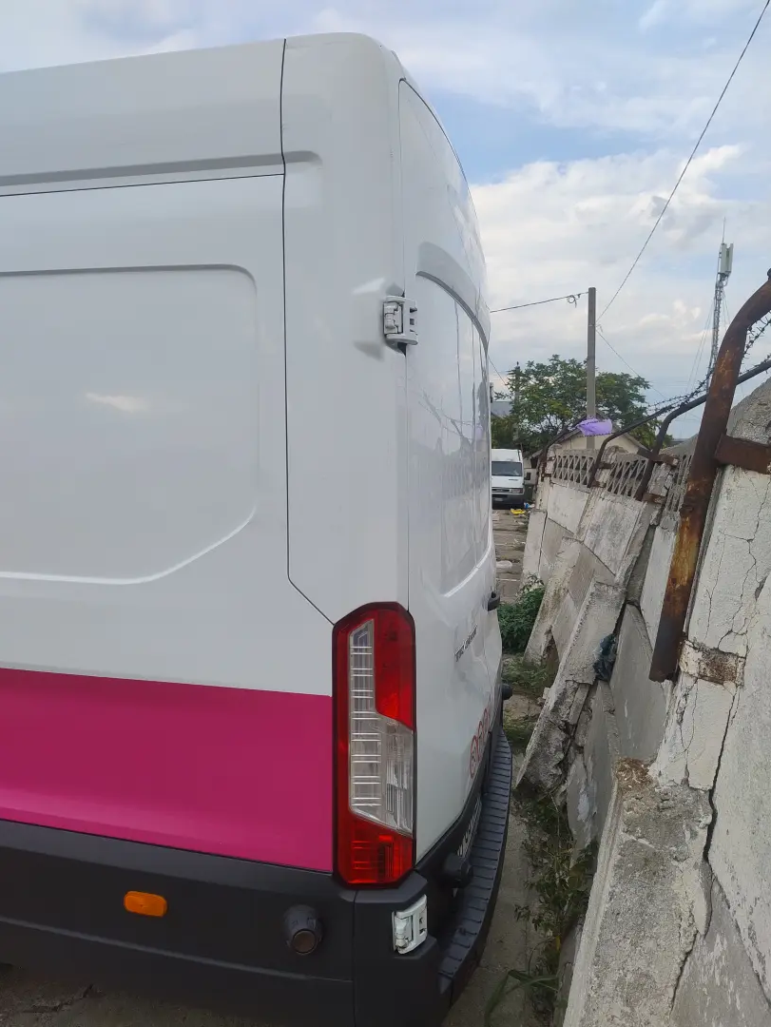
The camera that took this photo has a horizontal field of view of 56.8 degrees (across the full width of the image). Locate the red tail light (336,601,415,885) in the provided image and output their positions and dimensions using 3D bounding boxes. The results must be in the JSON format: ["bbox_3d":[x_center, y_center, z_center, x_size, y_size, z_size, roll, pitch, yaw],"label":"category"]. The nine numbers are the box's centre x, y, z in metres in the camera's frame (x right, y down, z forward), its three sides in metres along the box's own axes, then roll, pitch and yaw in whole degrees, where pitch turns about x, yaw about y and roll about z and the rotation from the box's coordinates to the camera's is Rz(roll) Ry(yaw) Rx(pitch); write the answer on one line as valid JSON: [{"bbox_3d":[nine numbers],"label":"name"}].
[{"bbox_3d":[-0.016,0.495,1.575,0.163,0.620,0.120,1,4,14],"label":"red tail light"}]

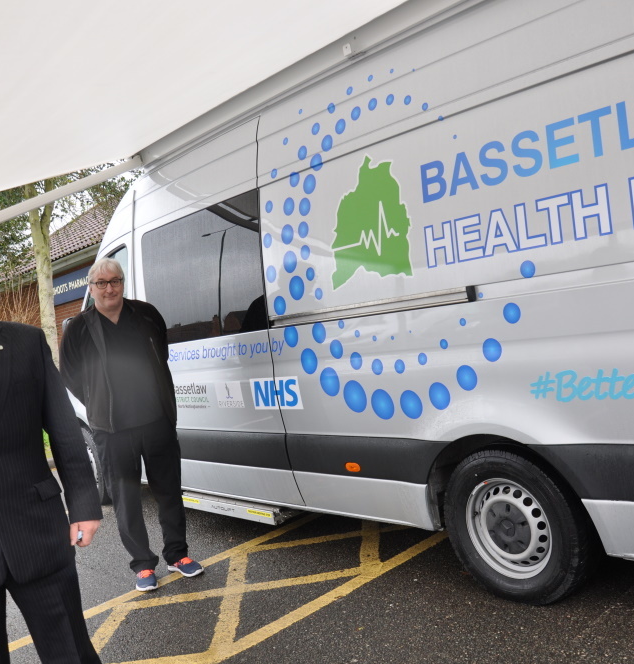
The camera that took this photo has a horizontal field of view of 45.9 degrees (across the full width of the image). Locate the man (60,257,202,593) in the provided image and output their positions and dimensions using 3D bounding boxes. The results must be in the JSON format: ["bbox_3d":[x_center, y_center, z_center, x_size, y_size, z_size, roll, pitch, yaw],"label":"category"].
[{"bbox_3d":[-1.078,0.484,4.240,0.580,1.810,0.420,-10,2,-24],"label":"man"}]

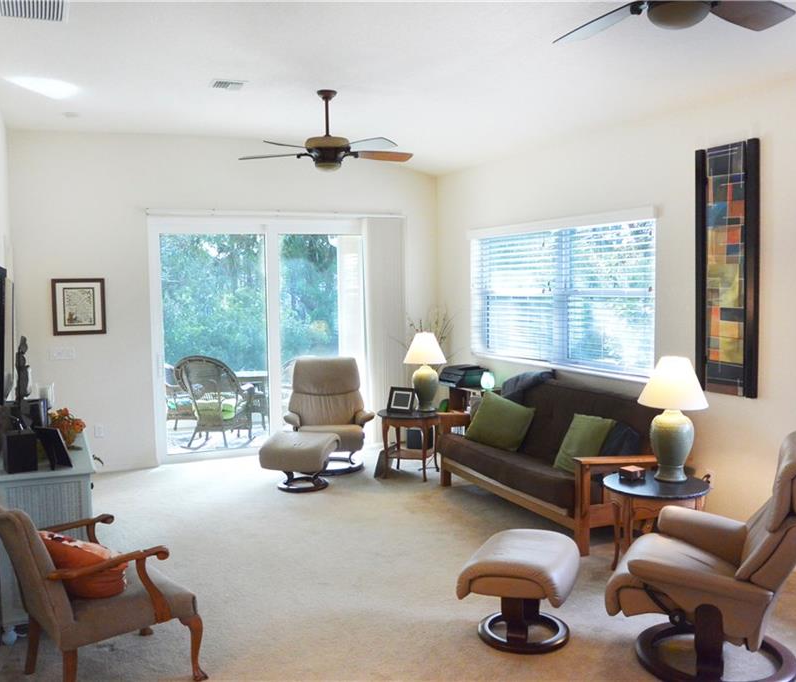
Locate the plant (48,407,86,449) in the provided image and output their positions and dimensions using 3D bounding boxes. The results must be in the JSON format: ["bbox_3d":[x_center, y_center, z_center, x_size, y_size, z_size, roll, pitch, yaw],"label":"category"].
[{"bbox_3d":[-1.885,0.483,4.366,0.200,0.232,0.210,-3,4,-24],"label":"plant"}]

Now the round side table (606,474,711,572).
[{"bbox_3d":[1.481,1.081,4.398,0.580,0.560,0.580,1,5,21],"label":"round side table"}]

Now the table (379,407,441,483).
[{"bbox_3d":[0.118,0.912,6.816,0.590,0.563,0.590,-1,4,0],"label":"table"}]

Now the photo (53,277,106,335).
[{"bbox_3d":[-2.902,-0.313,6.997,0.457,0.517,0.030,-3,4,-24],"label":"photo"}]

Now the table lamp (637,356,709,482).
[{"bbox_3d":[1.588,0.449,4.419,0.390,0.705,0.390,1,5,21],"label":"table lamp"}]

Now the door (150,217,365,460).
[{"bbox_3d":[-1.279,-0.034,7.805,2.318,2.361,0.120,-3,4,-24],"label":"door"}]

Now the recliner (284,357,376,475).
[{"bbox_3d":[-0.657,0.676,7.244,0.800,1.005,0.790,-2,4,-13],"label":"recliner"}]

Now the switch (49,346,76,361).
[{"bbox_3d":[-3.023,0.115,6.911,0.212,0.118,0.015,-3,5,-24],"label":"switch"}]

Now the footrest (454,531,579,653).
[{"bbox_3d":[0.581,1.195,3.668,0.465,0.430,0.550,0,4,21],"label":"footrest"}]

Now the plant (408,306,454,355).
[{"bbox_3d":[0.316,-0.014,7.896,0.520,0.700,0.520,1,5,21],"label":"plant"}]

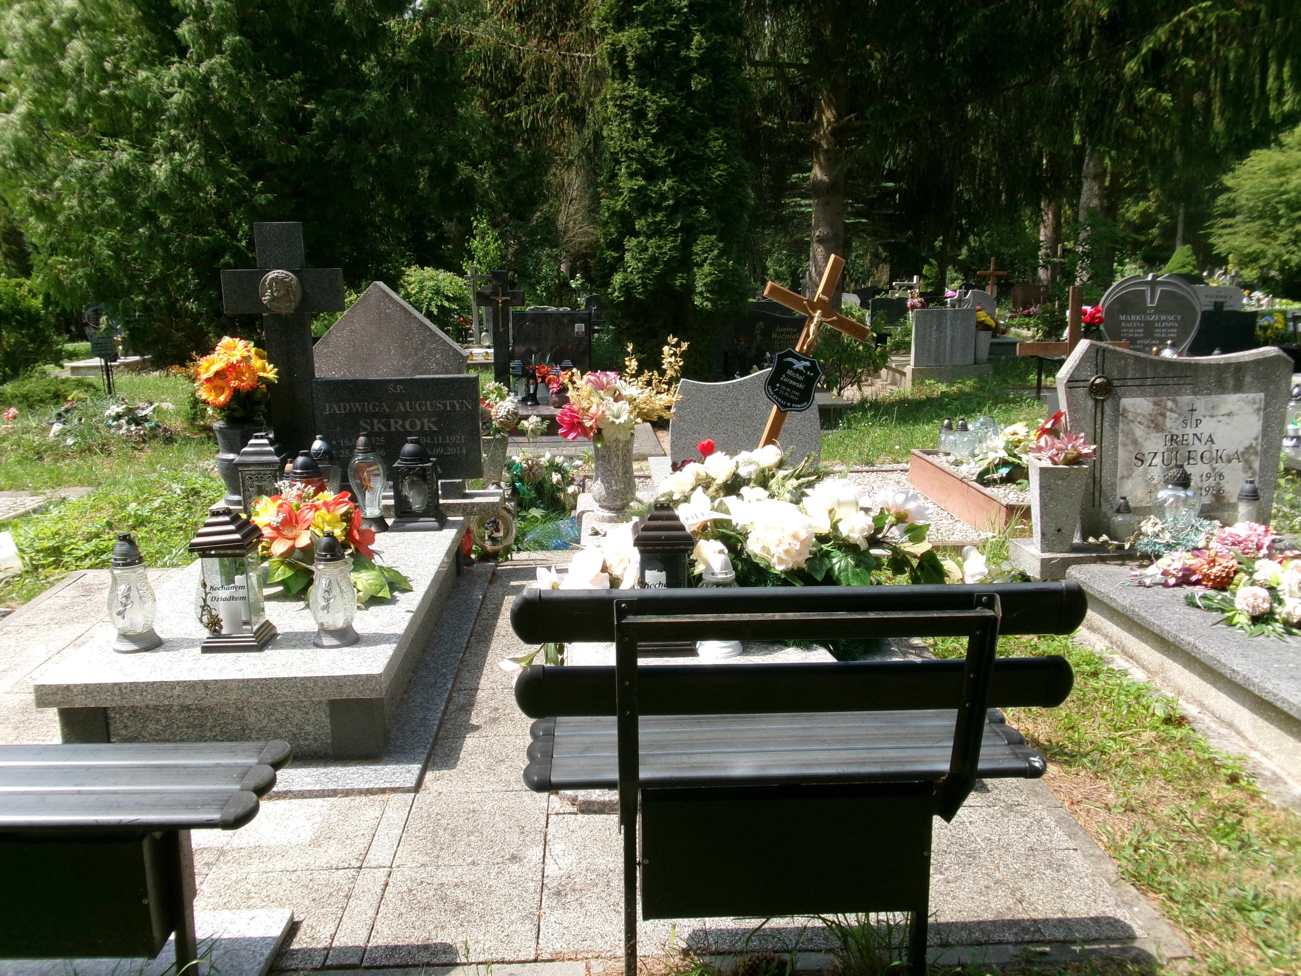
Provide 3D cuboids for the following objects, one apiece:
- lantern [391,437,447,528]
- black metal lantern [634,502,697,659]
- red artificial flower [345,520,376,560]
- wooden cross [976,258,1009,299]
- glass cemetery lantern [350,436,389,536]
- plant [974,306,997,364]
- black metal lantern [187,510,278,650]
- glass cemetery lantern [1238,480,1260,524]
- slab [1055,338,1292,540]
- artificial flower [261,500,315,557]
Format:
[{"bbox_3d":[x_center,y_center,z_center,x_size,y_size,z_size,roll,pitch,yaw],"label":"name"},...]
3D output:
[{"bbox_3d":[-1.002,-0.026,4.522,0.227,0.385,0.203,-1,12,-3],"label":"lantern"},{"bbox_3d":[0.038,0.243,2.861,0.176,0.421,0.176,-1,12,-3],"label":"black metal lantern"},{"bbox_3d":[-1.057,0.190,3.846,0.080,0.145,0.125,-2,8,39],"label":"red artificial flower"},{"bbox_3d":[6.565,-3.623,20.216,0.600,1.524,0.090,-1,12,-3],"label":"wooden cross"},{"bbox_3d":[-1.224,-0.028,4.584,0.157,0.400,0.130,-1,12,-3],"label":"glass cemetery lantern"},{"bbox_3d":[4.007,-1.828,12.612,0.250,0.682,0.236,-1,12,-3],"label":"plant"},{"bbox_3d":[-1.218,0.258,3.084,0.173,0.415,0.169,-1,12,-3],"label":"black metal lantern"},{"bbox_3d":[2.441,0.086,4.295,0.093,0.242,0.093,-1,12,-3],"label":"glass cemetery lantern"},{"bbox_3d":[2.341,-0.216,4.718,1.025,0.897,0.076,-2,9,-2],"label":"slab"},{"bbox_3d":[-1.293,0.145,3.754,0.200,0.200,0.100,-3,-8,-11],"label":"artificial flower"}]

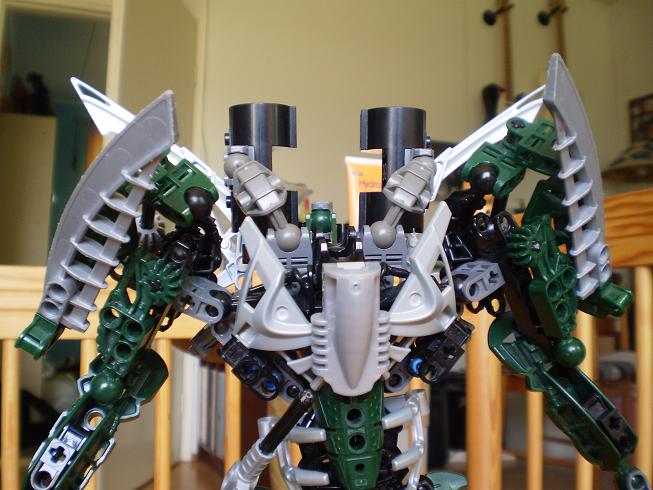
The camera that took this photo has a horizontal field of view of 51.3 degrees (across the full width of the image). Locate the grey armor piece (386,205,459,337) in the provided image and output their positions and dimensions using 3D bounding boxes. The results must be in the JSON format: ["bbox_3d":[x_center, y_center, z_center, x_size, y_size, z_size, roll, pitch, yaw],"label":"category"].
[{"bbox_3d":[0.033,0.009,0.236,0.023,0.046,0.016,7,0,-7],"label":"grey armor piece"}]

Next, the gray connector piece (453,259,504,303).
[{"bbox_3d":[0.055,0.013,0.250,0.018,0.009,0.015,-28,15,-19],"label":"gray connector piece"}]

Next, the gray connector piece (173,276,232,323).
[{"bbox_3d":[-0.044,0.019,0.240,0.018,0.009,0.015,25,16,-7],"label":"gray connector piece"}]

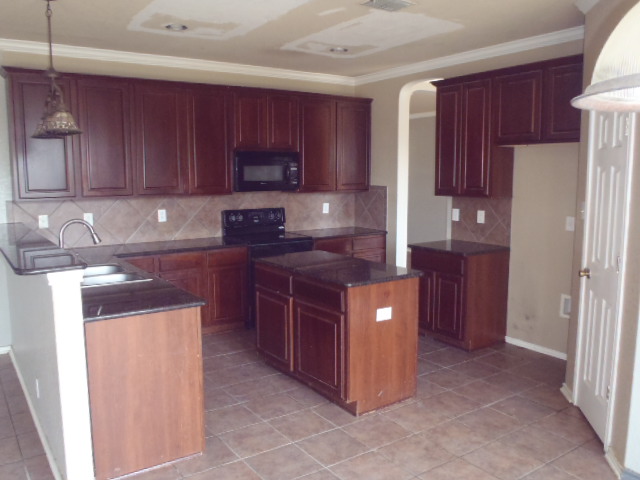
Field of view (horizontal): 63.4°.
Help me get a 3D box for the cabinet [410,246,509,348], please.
[{"bbox_3d":[1.336,0.522,5.032,0.607,0.900,0.699,-5,9,-34],"label":"cabinet"}]

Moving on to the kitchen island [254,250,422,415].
[{"bbox_3d":[0.088,0.656,4.051,0.626,0.900,1.277,-5,9,-34],"label":"kitchen island"}]

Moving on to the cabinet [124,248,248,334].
[{"bbox_3d":[-1.438,0.527,5.201,1.286,0.890,0.624,-5,9,-34],"label":"cabinet"}]

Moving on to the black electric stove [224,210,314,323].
[{"bbox_3d":[-0.565,0.287,5.733,0.778,1.220,0.644,-5,9,-34],"label":"black electric stove"}]

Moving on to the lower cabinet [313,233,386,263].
[{"bbox_3d":[0.192,0.376,6.298,1.069,0.890,0.624,-5,9,-34],"label":"lower cabinet"}]

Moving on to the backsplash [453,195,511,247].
[{"bbox_3d":[1.579,-0.198,5.122,0.025,0.476,0.719,-5,9,-34],"label":"backsplash"}]

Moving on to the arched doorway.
[{"bbox_3d":[1.194,-0.429,5.792,0.150,2.600,0.780,-5,9,-34],"label":"arched doorway"}]

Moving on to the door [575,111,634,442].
[{"bbox_3d":[1.716,0.177,3.120,0.060,2.060,0.680,1,7,11],"label":"door"}]

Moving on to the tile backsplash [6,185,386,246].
[{"bbox_3d":[-0.975,-0.244,5.433,3.888,0.526,0.630,-5,9,-34],"label":"tile backsplash"}]

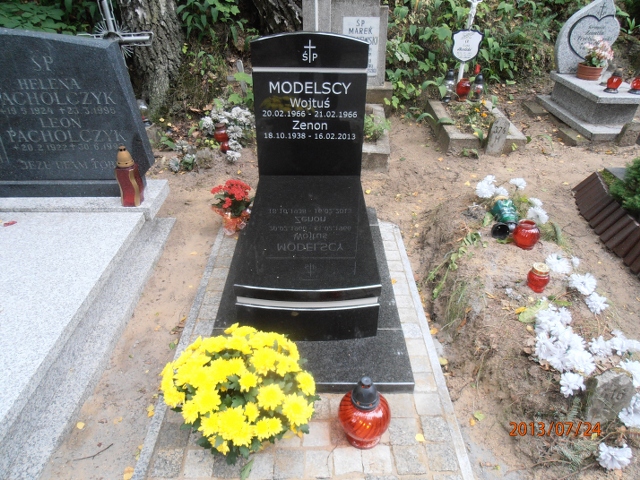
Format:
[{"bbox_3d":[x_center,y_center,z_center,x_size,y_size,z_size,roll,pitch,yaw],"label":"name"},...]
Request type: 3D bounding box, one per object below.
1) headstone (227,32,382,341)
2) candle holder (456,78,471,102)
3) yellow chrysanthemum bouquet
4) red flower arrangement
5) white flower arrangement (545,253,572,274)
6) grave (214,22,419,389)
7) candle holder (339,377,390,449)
[{"bbox_3d":[-0.050,-0.330,2.124,0.610,1.086,1.152,0,34,0],"label":"headstone"},{"bbox_3d":[1.536,-1.600,4.747,0.150,0.215,0.150,0,34,0],"label":"candle holder"},{"bbox_3d":[-0.268,0.544,1.538,0.510,0.390,0.505,0,34,0],"label":"yellow chrysanthemum bouquet"},{"bbox_3d":[-0.547,-0.207,2.723,0.245,0.330,0.230,0,34,0],"label":"red flower arrangement"},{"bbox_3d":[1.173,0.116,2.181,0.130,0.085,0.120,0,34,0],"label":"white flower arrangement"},{"bbox_3d":[-0.051,-0.251,2.058,0.851,1.145,1.410,0,34,0],"label":"grave"},{"bbox_3d":[0.160,0.591,1.556,0.184,0.300,0.184,0,34,0],"label":"candle holder"}]

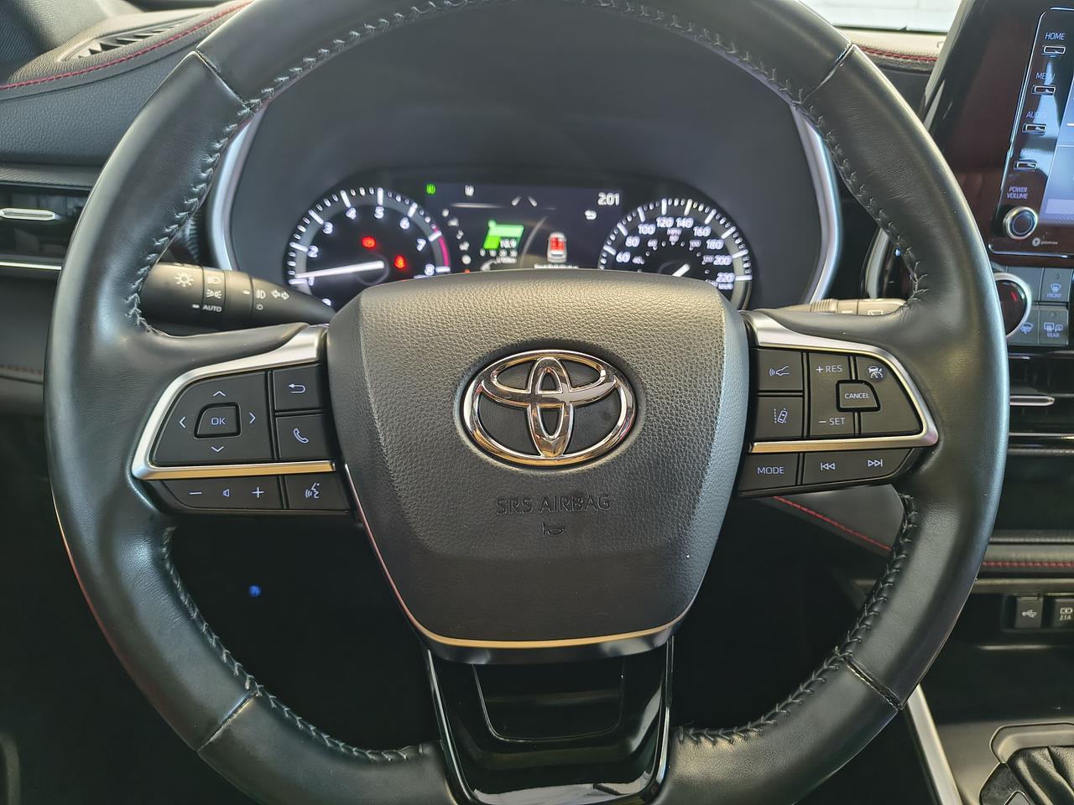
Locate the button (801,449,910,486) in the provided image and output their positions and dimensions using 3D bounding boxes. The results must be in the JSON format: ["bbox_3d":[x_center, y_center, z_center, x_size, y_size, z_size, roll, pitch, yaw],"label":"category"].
[{"bbox_3d":[0.134,0.027,0.316,0.047,0.013,0.007,-2,-1,2],"label":"button"}]

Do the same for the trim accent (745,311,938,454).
[{"bbox_3d":[0.126,-0.011,0.315,0.076,0.063,0.020,-2,-1,2],"label":"trim accent"}]

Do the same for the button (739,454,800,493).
[{"bbox_3d":[0.097,0.029,0.317,0.026,0.015,0.007,-2,-1,2],"label":"button"}]

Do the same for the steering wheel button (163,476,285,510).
[{"bbox_3d":[-0.125,0.037,0.299,0.046,0.014,0.007,-2,-1,-10],"label":"steering wheel button"}]

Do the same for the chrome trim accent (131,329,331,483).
[{"bbox_3d":[-0.120,-0.002,0.299,0.076,0.063,0.020,-2,-1,-10],"label":"chrome trim accent"}]

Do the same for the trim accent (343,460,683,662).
[{"bbox_3d":[0.005,0.065,0.310,0.166,0.087,0.022,-2,-1,-4],"label":"trim accent"}]

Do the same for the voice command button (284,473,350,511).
[{"bbox_3d":[-0.089,0.037,0.305,0.025,0.015,0.007,-2,-1,-10],"label":"voice command button"}]

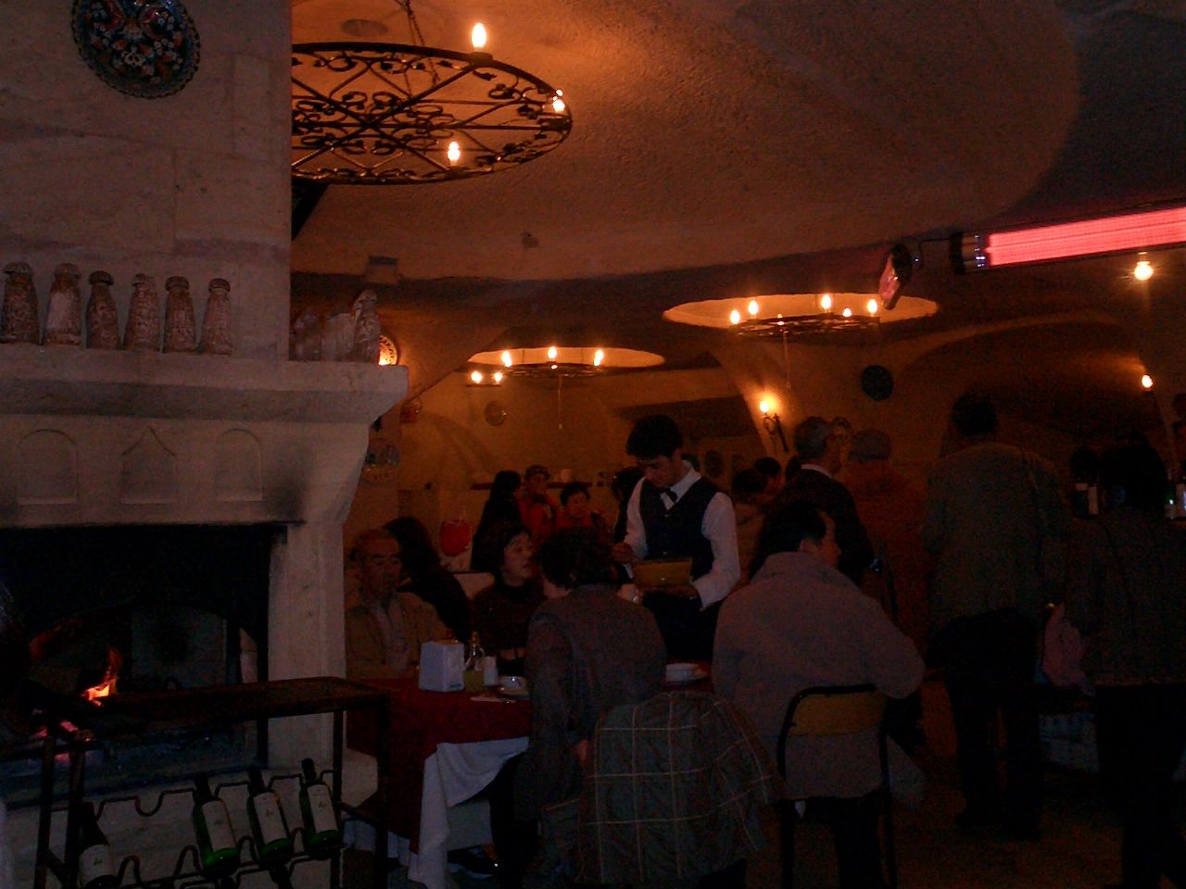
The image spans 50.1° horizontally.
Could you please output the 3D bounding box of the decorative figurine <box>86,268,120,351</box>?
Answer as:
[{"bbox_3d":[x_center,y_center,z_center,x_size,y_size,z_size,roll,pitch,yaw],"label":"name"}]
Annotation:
[{"bbox_3d":[-1.170,-0.322,3.030,0.081,0.183,0.081,1,-2,-31],"label":"decorative figurine"}]

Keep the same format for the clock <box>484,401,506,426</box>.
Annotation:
[{"bbox_3d":[-0.902,-0.282,11.700,0.230,0.240,0.030,1,-2,-30],"label":"clock"}]

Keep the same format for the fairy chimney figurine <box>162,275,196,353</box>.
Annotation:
[{"bbox_3d":[-1.015,-0.322,3.110,0.081,0.188,0.081,1,-2,-31],"label":"fairy chimney figurine"}]

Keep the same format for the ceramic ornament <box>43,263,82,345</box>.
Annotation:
[{"bbox_3d":[-1.247,-0.329,2.980,0.090,0.190,0.090,1,-2,-31],"label":"ceramic ornament"}]

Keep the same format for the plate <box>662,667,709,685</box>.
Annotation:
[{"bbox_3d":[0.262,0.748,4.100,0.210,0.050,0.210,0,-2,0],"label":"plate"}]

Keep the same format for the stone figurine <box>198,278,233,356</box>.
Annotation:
[{"bbox_3d":[-0.949,-0.318,3.185,0.082,0.202,0.082,1,-3,-33],"label":"stone figurine"}]

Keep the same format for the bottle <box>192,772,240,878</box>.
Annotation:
[{"bbox_3d":[-0.857,0.838,2.850,0.076,0.076,0.300,-10,28,-19],"label":"bottle"}]

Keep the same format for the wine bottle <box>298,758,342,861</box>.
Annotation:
[{"bbox_3d":[-0.649,0.832,2.970,0.076,0.076,0.300,-16,29,-16],"label":"wine bottle"}]

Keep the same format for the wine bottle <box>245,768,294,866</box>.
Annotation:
[{"bbox_3d":[-0.756,0.834,2.910,0.076,0.076,0.300,-13,29,-18],"label":"wine bottle"}]

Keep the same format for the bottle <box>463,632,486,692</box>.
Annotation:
[{"bbox_3d":[-0.365,0.672,3.920,0.062,0.186,0.062,0,-2,0],"label":"bottle"}]

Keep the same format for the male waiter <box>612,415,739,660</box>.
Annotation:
[{"bbox_3d":[0.310,0.717,4.680,0.500,1.650,0.400,-1,-2,28],"label":"male waiter"}]

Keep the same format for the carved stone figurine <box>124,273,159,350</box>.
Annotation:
[{"bbox_3d":[-1.104,-0.322,3.096,0.088,0.196,0.088,1,-3,-33],"label":"carved stone figurine"}]

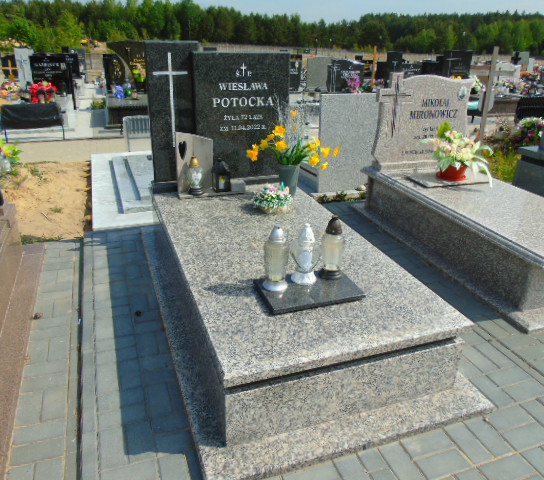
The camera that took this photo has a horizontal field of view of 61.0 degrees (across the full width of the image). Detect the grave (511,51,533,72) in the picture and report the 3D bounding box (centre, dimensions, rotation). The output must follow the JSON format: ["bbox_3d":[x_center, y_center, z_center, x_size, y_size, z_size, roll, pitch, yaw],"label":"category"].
[{"bbox_3d":[9.684,-6.902,17.922,0.879,0.762,0.150,-7,25,-18],"label":"grave"}]

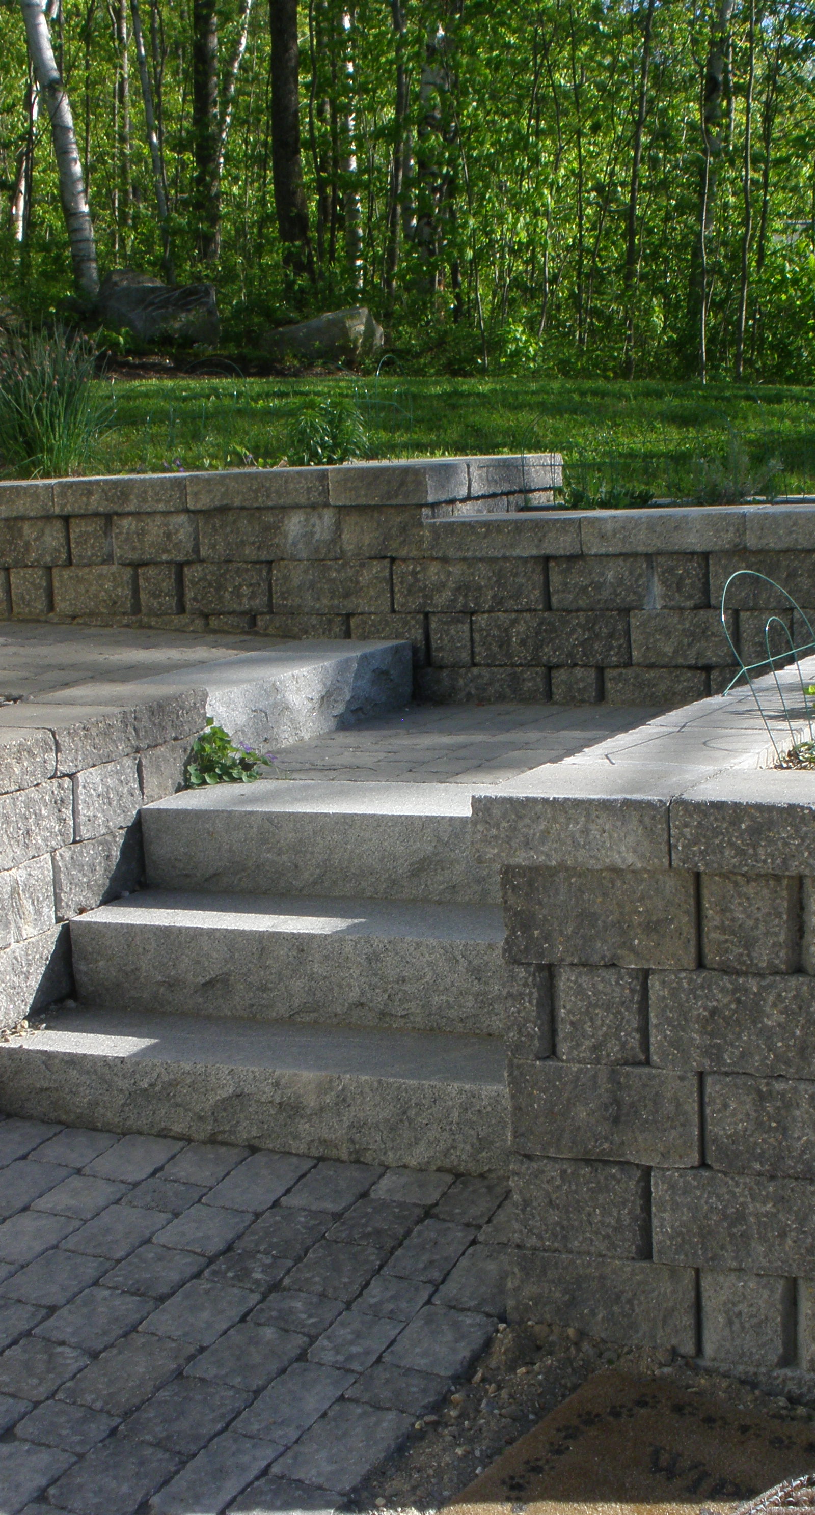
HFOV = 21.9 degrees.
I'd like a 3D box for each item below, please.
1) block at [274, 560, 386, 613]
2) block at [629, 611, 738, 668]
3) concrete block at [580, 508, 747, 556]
[{"bbox_3d":[-0.155,-0.510,6.178,0.384,0.152,0.280,2,9,28],"label":"block"},{"bbox_3d":[0.793,-0.336,5.680,0.295,0.152,0.300,1,9,25],"label":"block"},{"bbox_3d":[0.731,-0.607,5.634,0.449,0.098,0.300,1,9,25],"label":"concrete block"}]

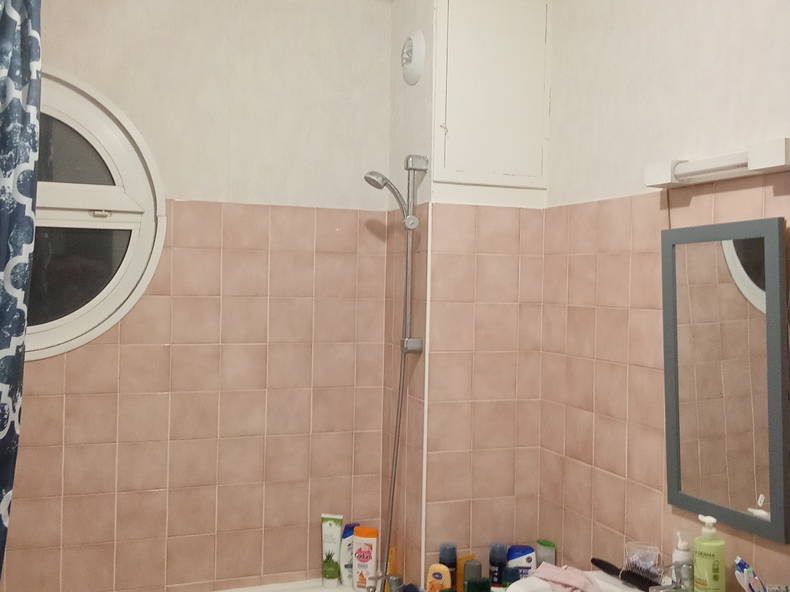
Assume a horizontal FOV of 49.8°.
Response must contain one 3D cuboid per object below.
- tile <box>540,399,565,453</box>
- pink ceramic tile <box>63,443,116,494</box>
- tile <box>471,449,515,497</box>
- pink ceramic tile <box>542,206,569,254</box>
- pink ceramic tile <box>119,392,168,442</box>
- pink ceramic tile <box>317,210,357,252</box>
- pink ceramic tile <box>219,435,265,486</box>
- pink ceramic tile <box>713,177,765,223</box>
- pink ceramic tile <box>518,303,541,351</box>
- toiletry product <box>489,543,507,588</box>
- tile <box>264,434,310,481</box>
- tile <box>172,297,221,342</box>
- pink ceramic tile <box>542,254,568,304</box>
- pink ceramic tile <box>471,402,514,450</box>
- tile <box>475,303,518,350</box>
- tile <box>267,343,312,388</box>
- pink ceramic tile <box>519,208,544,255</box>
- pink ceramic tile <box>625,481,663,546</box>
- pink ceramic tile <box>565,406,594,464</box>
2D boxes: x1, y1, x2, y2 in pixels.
[{"bbox_3d":[0.491,0.407,2.632,0.010,0.149,0.144,1,1,-21],"label":"tile"},{"bbox_3d":[-0.913,0.519,2.554,0.149,0.149,0.010,1,1,-21],"label":"pink ceramic tile"},{"bbox_3d":[0.305,0.553,2.646,0.149,0.149,0.009,1,1,-21],"label":"tile"},{"bbox_3d":[0.505,-0.199,2.637,0.010,0.149,0.146,1,1,-21],"label":"pink ceramic tile"},{"bbox_3d":[-0.767,0.372,2.610,0.148,0.148,0.010,1,1,-21],"label":"pink ceramic tile"},{"bbox_3d":[-0.196,-0.217,2.847,0.150,0.143,0.010,1,1,-21],"label":"pink ceramic tile"},{"bbox_3d":[-0.494,0.532,2.741,0.149,0.149,0.009,1,1,-21],"label":"pink ceramic tile"},{"bbox_3d":[0.760,-0.179,1.880,0.010,0.144,0.148,1,1,-21],"label":"pink ceramic tile"},{"bbox_3d":[0.426,0.101,2.696,0.083,0.150,0.010,1,1,-21],"label":"pink ceramic tile"},{"bbox_3d":[0.313,0.841,2.596,0.053,0.175,0.053,1,1,0],"label":"toiletry product"},{"bbox_3d":[-0.358,0.539,2.828,0.150,0.150,0.010,1,1,-21],"label":"tile"},{"bbox_3d":[-0.627,0.075,2.687,0.150,0.150,0.010,1,1,-21],"label":"tile"},{"bbox_3d":[0.504,-0.049,2.653,0.010,0.150,0.142,1,1,-21],"label":"pink ceramic tile"},{"bbox_3d":[0.305,0.400,2.625,0.148,0.148,0.010,1,1,-21],"label":"pink ceramic tile"},{"bbox_3d":[0.308,0.096,2.597,0.148,0.147,0.010,1,1,-21],"label":"tile"},{"bbox_3d":[-0.347,0.232,2.797,0.150,0.150,0.010,1,1,-21],"label":"tile"},{"bbox_3d":[0.427,-0.198,2.662,0.082,0.148,0.010,1,1,-21],"label":"pink ceramic tile"},{"bbox_3d":[0.648,0.567,2.212,0.009,0.149,0.149,1,1,-21],"label":"pink ceramic tile"},{"bbox_3d":[0.539,0.406,2.471,0.010,0.148,0.148,1,1,-21],"label":"pink ceramic tile"}]

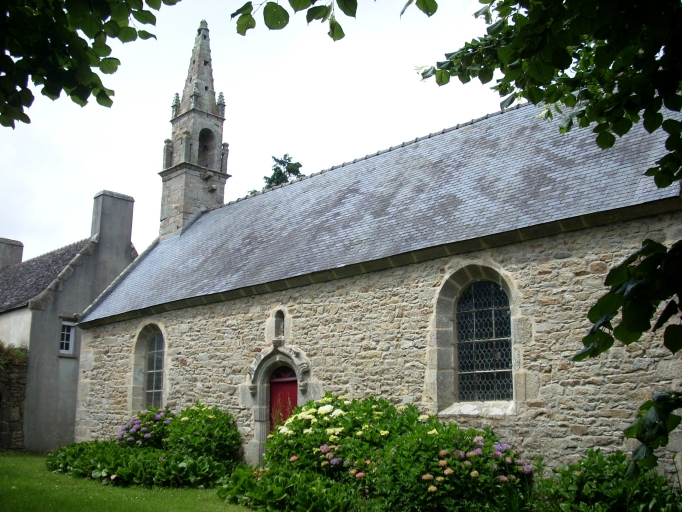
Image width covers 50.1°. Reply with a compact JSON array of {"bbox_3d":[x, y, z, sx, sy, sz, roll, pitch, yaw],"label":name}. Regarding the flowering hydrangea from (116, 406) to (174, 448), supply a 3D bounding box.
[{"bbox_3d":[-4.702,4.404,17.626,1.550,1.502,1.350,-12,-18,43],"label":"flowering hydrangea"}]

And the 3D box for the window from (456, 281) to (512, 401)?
[{"bbox_3d":[2.429,1.430,12.491,1.102,2.070,0.160,-12,-18,43],"label":"window"}]

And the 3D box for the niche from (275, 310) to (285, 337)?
[{"bbox_3d":[-1.259,1.508,15.976,0.330,0.618,0.220,-12,-18,43],"label":"niche"}]

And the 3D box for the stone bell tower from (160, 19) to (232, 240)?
[{"bbox_3d":[-5.017,-4.433,25.414,1.576,8.343,1.875,-12,-18,43],"label":"stone bell tower"}]

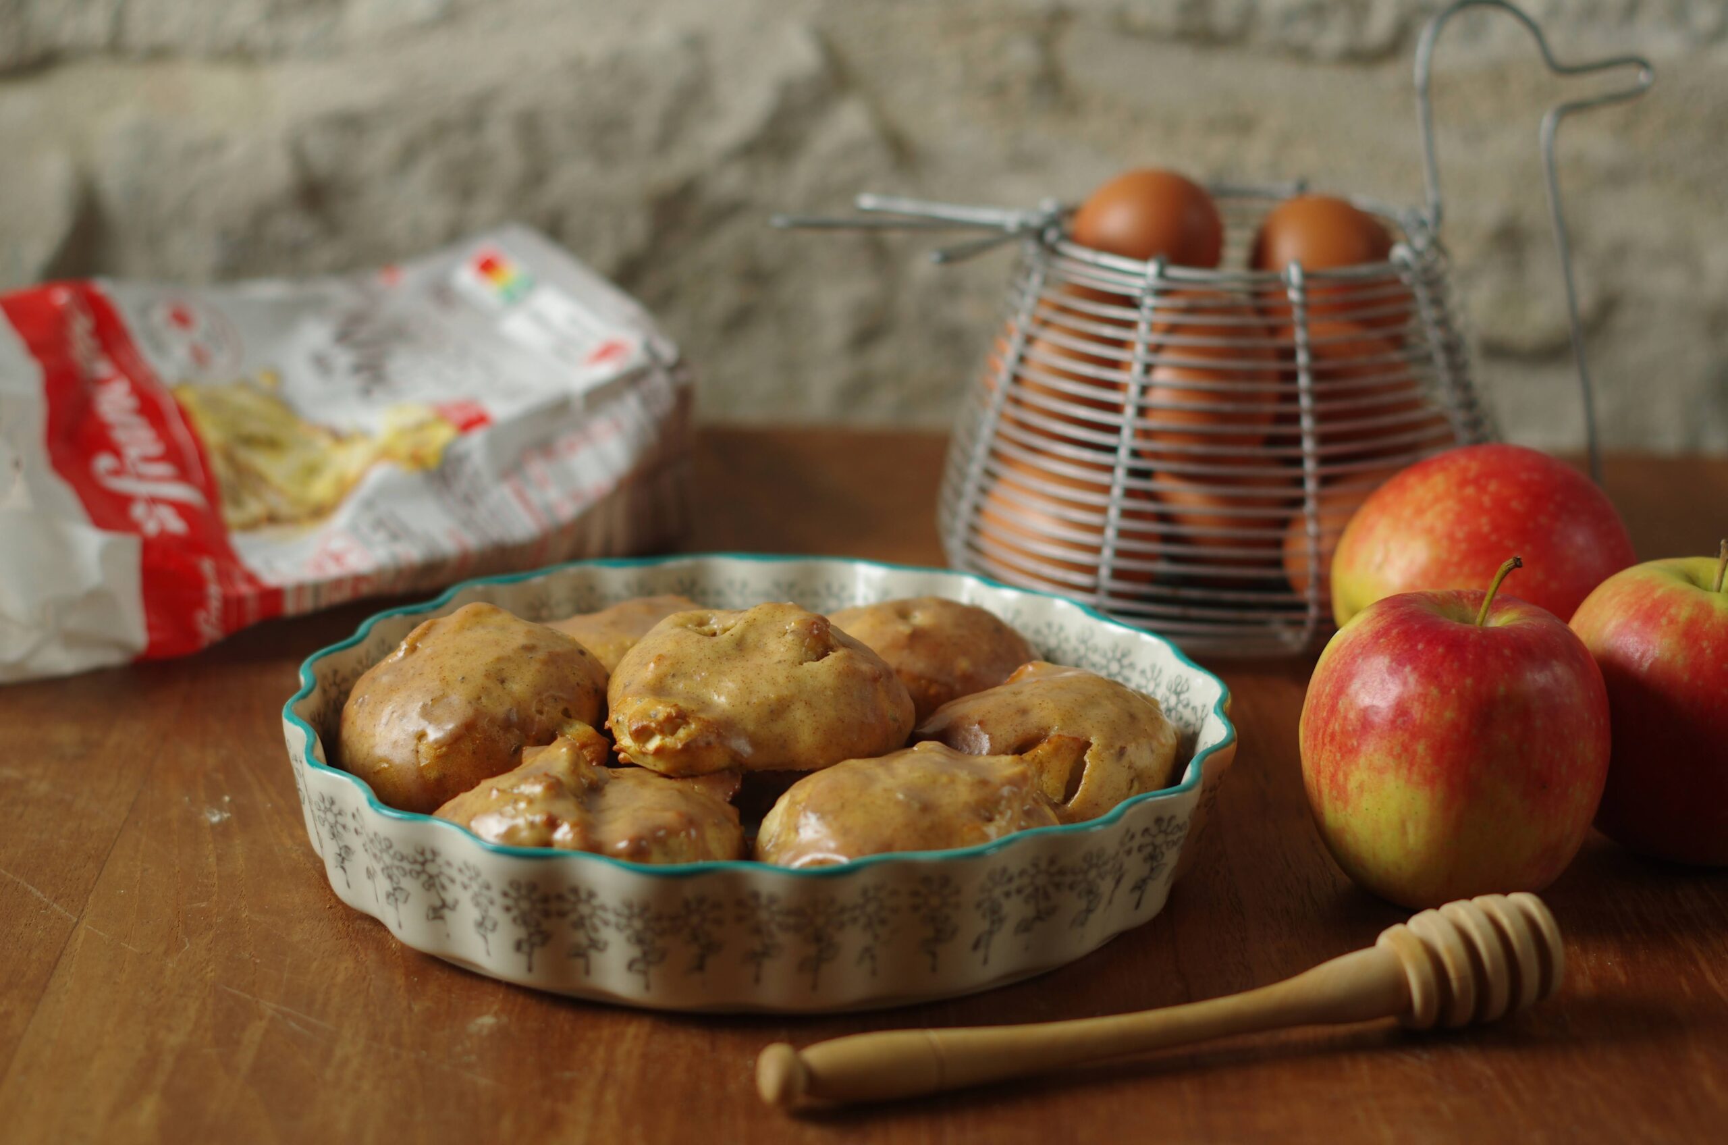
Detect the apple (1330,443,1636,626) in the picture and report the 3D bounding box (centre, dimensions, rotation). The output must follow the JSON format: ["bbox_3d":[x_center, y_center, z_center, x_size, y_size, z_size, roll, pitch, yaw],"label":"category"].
[{"bbox_3d":[0.168,0.003,0.978,0.083,0.075,0.083,1,18,0],"label":"apple"}]

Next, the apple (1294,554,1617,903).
[{"bbox_3d":[0.141,0.039,0.854,0.074,0.081,0.074,1,18,0],"label":"apple"}]

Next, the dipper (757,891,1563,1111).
[{"bbox_3d":[0.066,0.091,0.773,0.184,0.028,0.028,-5,18,-16],"label":"dipper"}]

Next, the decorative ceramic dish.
[{"bbox_3d":[-0.026,0.047,0.891,0.235,0.038,0.235,1,18,0],"label":"decorative ceramic dish"}]

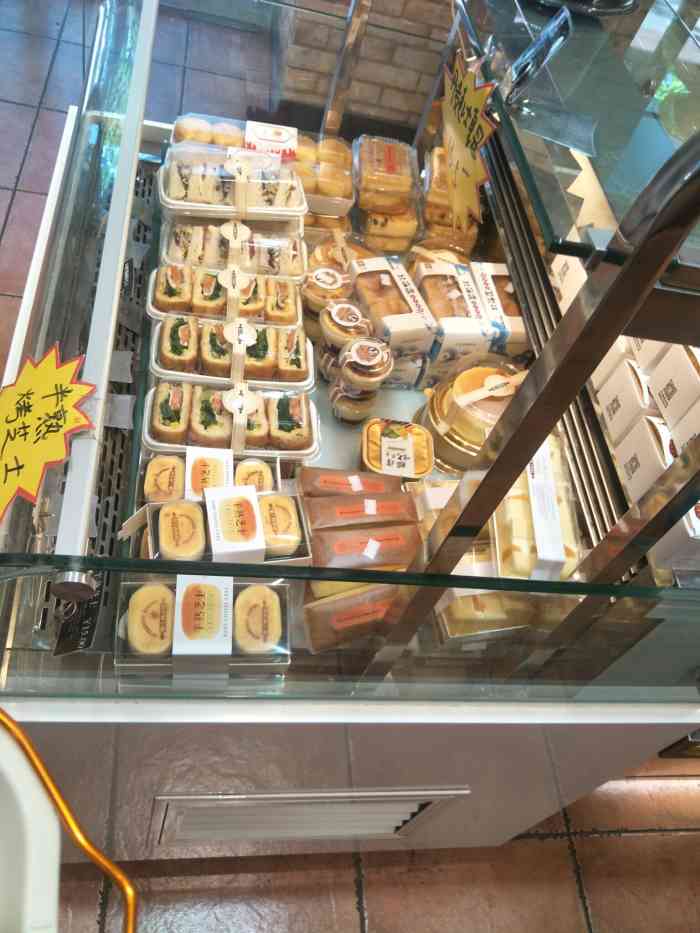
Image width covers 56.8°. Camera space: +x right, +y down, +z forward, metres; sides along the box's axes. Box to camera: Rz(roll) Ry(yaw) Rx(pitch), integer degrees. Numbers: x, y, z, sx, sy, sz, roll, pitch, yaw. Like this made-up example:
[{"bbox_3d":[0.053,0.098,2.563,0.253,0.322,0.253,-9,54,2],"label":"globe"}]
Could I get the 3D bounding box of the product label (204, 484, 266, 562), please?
[{"bbox_3d":[-0.136,0.072,0.755,0.059,0.046,0.083,-4,59,-17],"label":"product label"}]

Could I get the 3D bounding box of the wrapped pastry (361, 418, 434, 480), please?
[{"bbox_3d":[0.067,-0.017,0.938,0.101,0.037,0.089,6,57,-11],"label":"wrapped pastry"}]

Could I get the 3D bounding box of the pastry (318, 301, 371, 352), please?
[{"bbox_3d":[-0.008,-0.205,0.963,0.076,0.057,0.076,3,57,-13],"label":"pastry"}]

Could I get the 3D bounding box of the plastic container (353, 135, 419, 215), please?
[{"bbox_3d":[0.058,-0.507,1.134,0.096,0.068,0.100,1,58,-14],"label":"plastic container"}]

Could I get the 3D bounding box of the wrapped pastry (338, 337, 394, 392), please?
[{"bbox_3d":[0.020,-0.144,0.932,0.076,0.057,0.076,3,57,-13],"label":"wrapped pastry"}]

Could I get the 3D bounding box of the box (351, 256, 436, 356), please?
[{"bbox_3d":[0.062,-0.245,0.993,0.081,0.058,0.148,-12,62,-22],"label":"box"}]

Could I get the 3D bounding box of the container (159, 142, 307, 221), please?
[{"bbox_3d":[-0.190,-0.459,1.050,0.230,0.073,0.107,-3,59,-17],"label":"container"}]

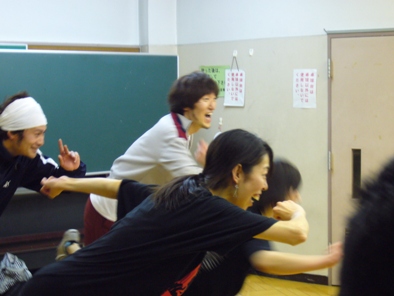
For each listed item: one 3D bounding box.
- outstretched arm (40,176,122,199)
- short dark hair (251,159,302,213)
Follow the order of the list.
[{"bbox_3d":[-0.374,0.128,3.065,0.330,0.077,0.085,0,2,32],"label":"outstretched arm"},{"bbox_3d":[0.260,0.131,3.300,0.210,0.200,0.180,12,-1,-15],"label":"short dark hair"}]

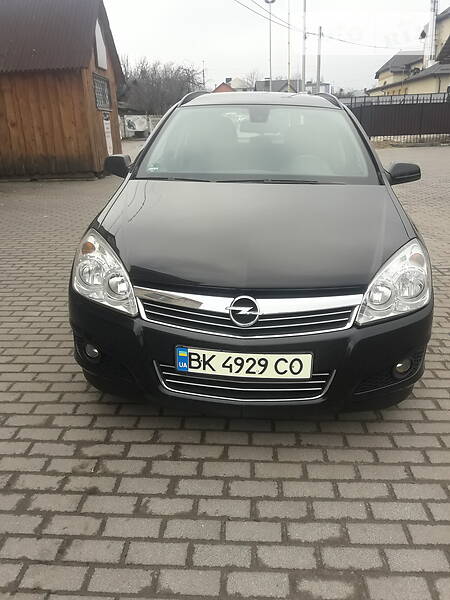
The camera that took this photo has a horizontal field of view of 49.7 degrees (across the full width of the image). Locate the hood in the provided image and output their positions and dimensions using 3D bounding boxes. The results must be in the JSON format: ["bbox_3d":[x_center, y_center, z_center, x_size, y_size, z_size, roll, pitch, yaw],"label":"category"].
[{"bbox_3d":[0.127,-0.345,2.295,1.480,0.300,1.090,2,21,4],"label":"hood"}]

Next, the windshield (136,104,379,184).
[{"bbox_3d":[0.205,-0.979,3.015,1.380,0.440,0.870,2,21,4],"label":"windshield"}]

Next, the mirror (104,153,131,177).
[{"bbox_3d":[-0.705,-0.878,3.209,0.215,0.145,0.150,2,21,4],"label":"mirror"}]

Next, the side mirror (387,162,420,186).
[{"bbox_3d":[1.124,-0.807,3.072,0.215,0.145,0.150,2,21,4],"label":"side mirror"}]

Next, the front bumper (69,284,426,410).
[{"bbox_3d":[0.094,0.159,2.118,1.680,0.540,0.540,2,21,4],"label":"front bumper"}]

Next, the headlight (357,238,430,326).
[{"bbox_3d":[0.718,-0.097,2.078,0.370,0.250,0.530,2,21,4],"label":"headlight"}]

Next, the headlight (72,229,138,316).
[{"bbox_3d":[-0.508,-0.145,2.170,0.370,0.250,0.530,2,21,4],"label":"headlight"}]

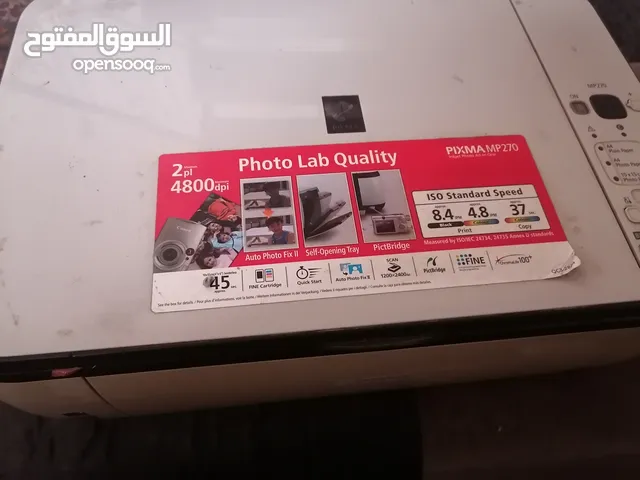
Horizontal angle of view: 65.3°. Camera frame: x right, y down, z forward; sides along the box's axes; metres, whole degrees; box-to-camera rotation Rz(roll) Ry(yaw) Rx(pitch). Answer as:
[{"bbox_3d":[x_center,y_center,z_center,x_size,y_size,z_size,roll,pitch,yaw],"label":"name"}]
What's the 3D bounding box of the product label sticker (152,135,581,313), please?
[{"bbox_3d":[0.025,-0.017,0.297,0.240,0.004,0.105,-4,61,-6],"label":"product label sticker"}]

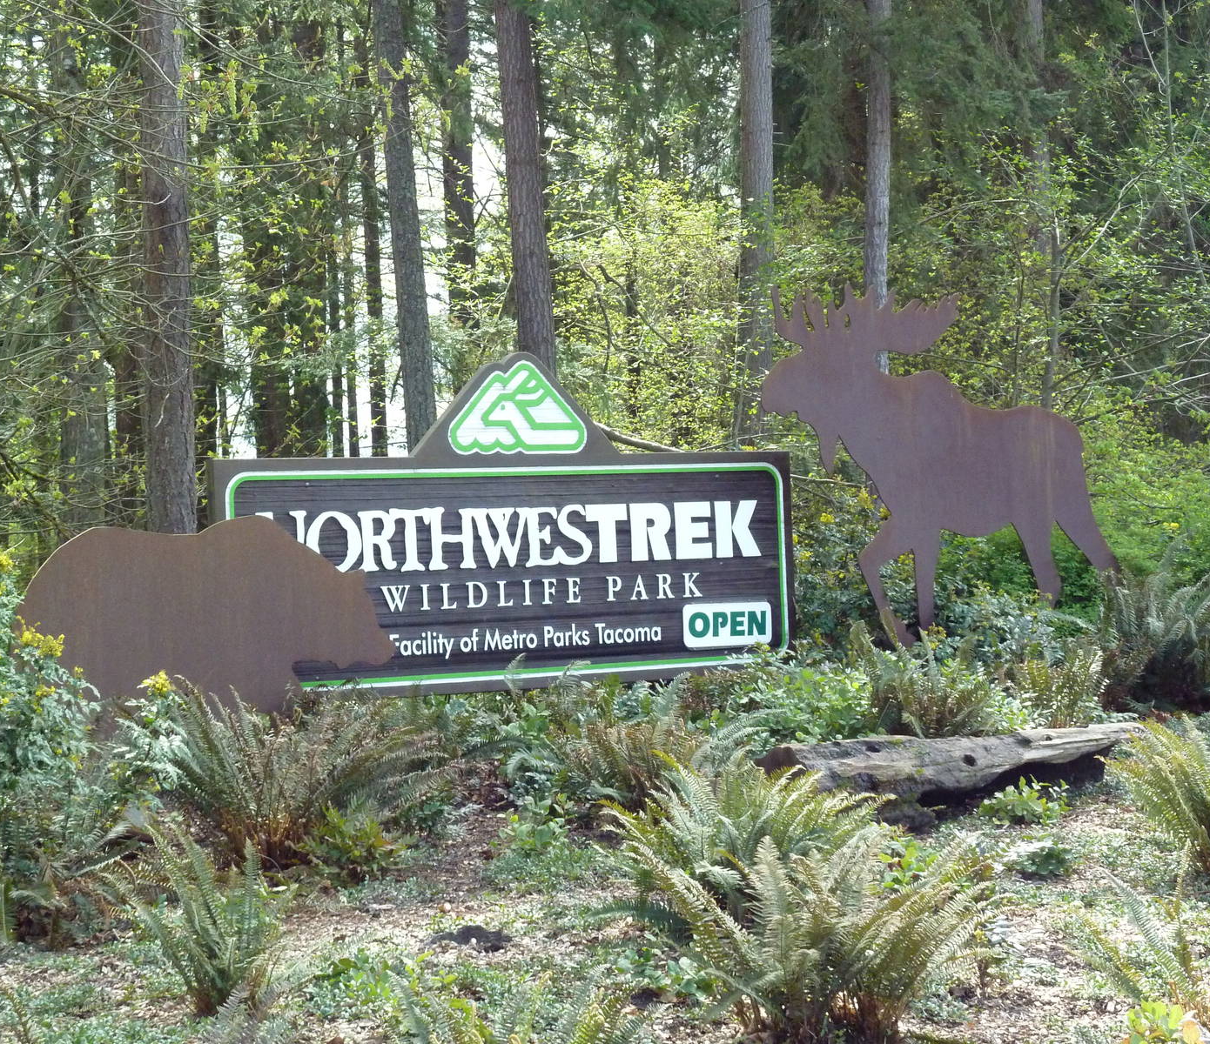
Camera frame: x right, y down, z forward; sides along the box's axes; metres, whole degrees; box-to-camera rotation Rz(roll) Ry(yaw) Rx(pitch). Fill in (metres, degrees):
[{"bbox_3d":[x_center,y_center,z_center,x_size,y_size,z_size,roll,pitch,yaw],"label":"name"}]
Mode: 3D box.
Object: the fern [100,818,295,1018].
[{"bbox_3d":[-1.559,1.524,12.200,0.750,0.720,0.700,-2,0,0],"label":"fern"}]

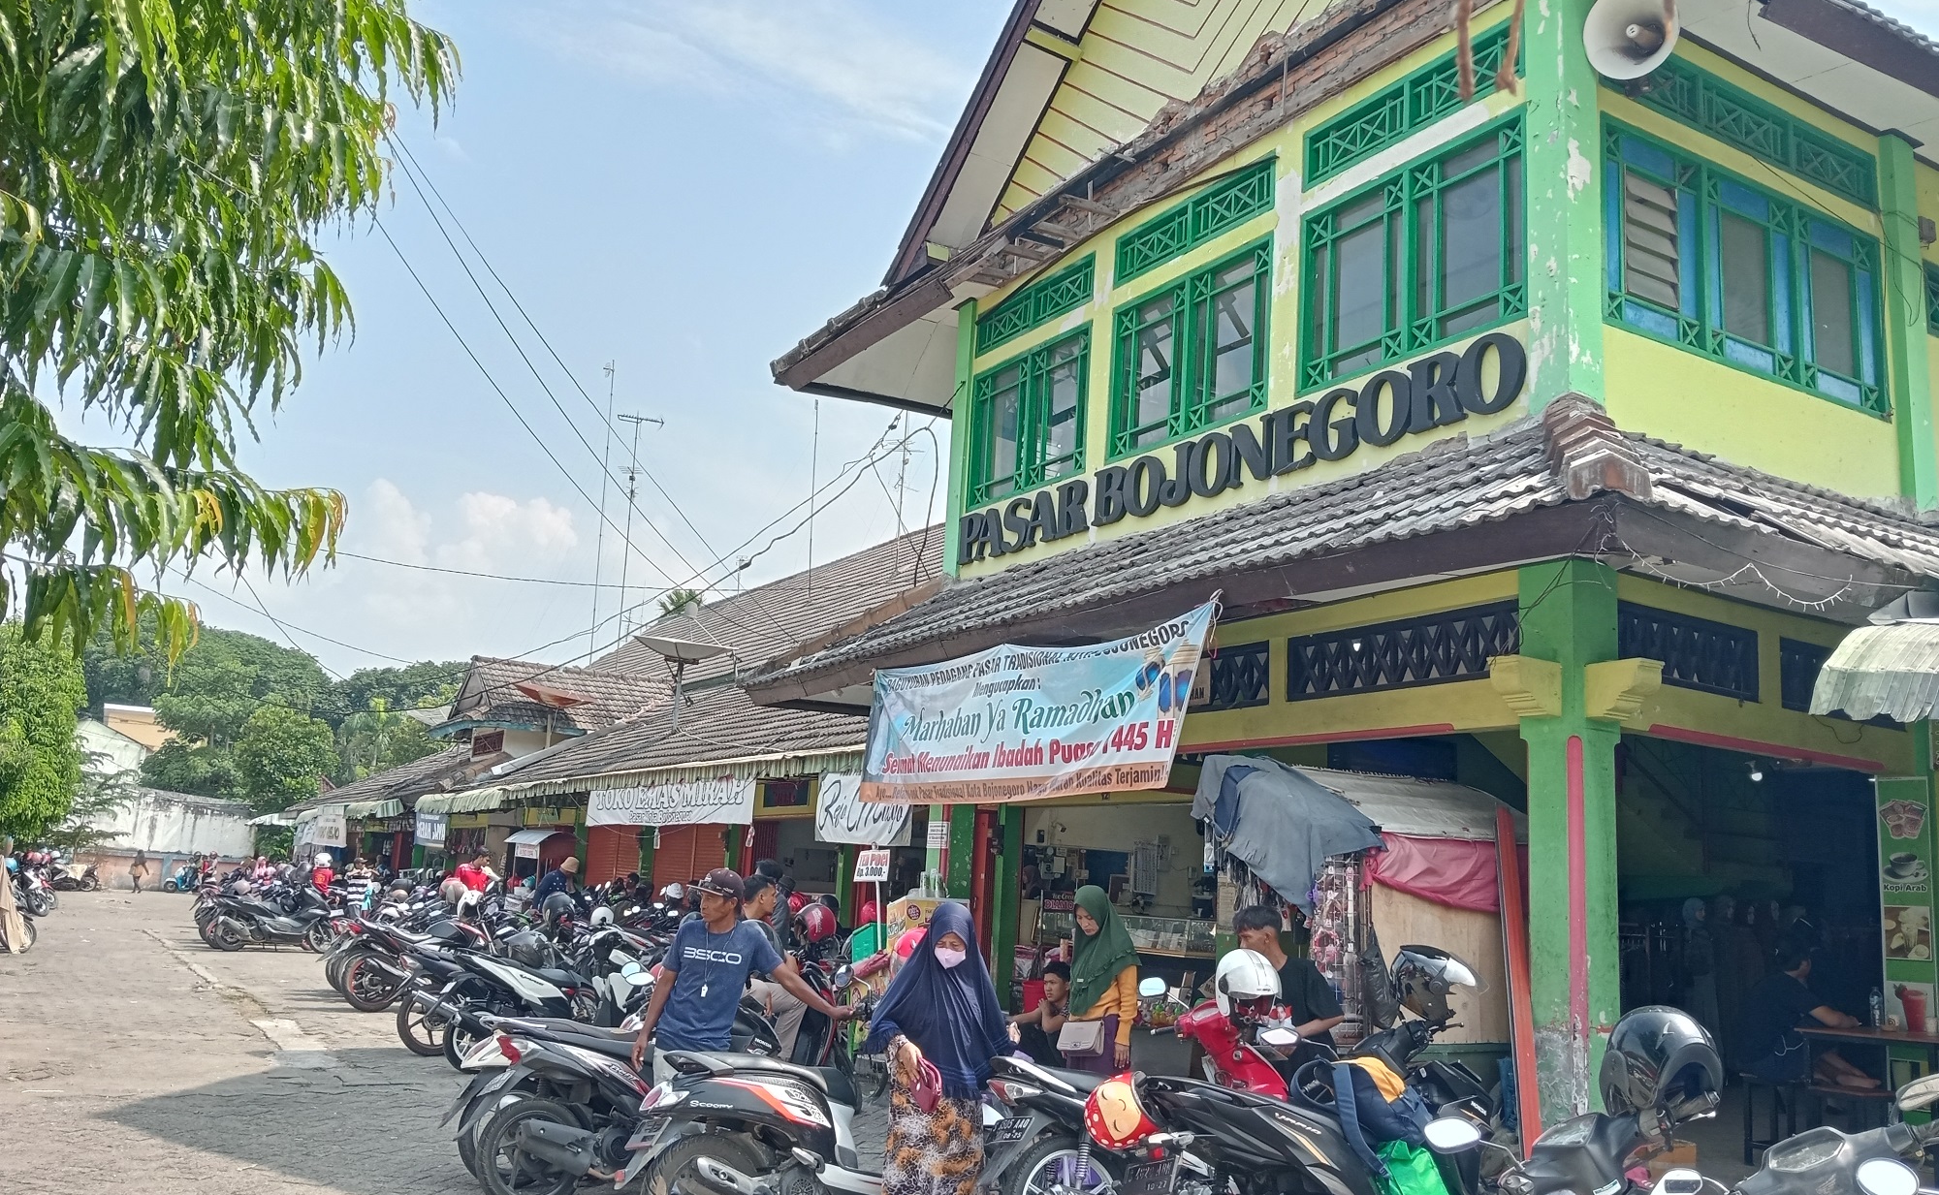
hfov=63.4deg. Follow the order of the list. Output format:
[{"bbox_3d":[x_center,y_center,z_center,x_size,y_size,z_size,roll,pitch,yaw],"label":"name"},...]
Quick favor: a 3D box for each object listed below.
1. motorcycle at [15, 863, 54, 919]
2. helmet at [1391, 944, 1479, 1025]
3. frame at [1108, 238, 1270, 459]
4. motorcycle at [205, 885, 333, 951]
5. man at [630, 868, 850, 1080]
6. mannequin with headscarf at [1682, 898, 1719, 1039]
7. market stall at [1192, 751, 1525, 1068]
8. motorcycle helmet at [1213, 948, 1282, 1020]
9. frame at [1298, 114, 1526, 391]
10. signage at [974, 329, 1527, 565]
[{"bbox_3d":[-19.264,5.840,31.544,1.880,1.060,0.680,6,-11,-13],"label":"motorcycle"},{"bbox_3d":[1.845,1.538,6.200,0.350,0.290,0.250,4,-11,-2],"label":"helmet"},{"bbox_3d":[1.565,-1.767,11.385,0.100,1.255,1.850,10,-13,-29],"label":"frame"},{"bbox_3d":[-10.810,5.041,24.690,1.920,1.090,0.720,10,-13,-29],"label":"motorcycle"},{"bbox_3d":[-0.999,1.987,6.953,0.850,1.570,0.420,2,-11,6],"label":"man"},{"bbox_3d":[6.886,3.677,14.836,0.430,1.660,0.350,10,-13,-34],"label":"mannequin with headscarf"},{"bbox_3d":[2.508,2.197,9.876,1.650,2.250,1.550,10,-13,-29],"label":"market stall"},{"bbox_3d":[1.168,1.630,6.600,0.260,0.280,0.320,8,-2,-21],"label":"motorcycle helmet"},{"bbox_3d":[2.649,-2.048,9.571,0.100,1.271,1.866,10,-13,-29],"label":"frame"},{"bbox_3d":[1.445,-0.897,11.230,0.100,0.489,6.210,10,-13,-29],"label":"signage"}]

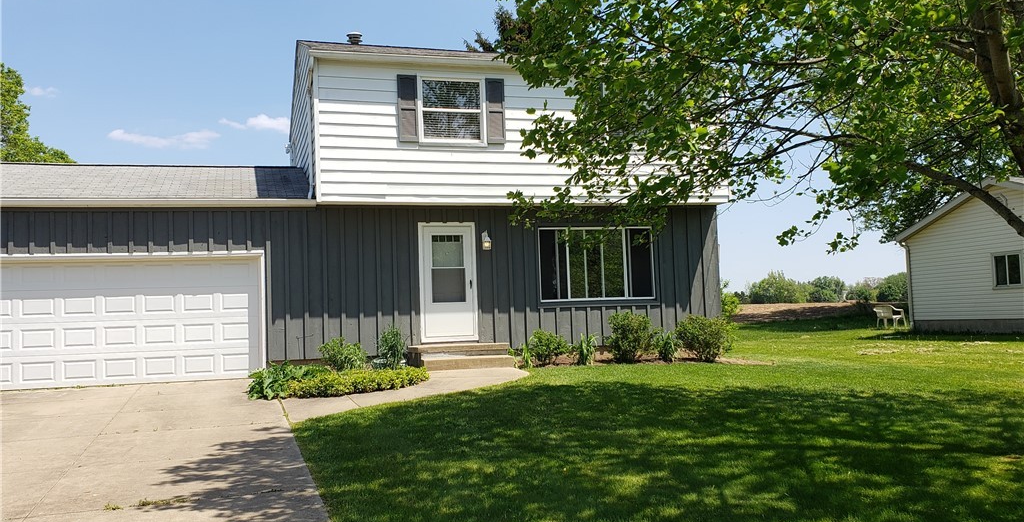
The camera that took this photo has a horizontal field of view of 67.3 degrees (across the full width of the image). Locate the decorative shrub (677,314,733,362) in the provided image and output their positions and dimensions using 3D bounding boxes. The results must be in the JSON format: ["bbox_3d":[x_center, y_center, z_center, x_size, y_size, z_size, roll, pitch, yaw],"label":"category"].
[{"bbox_3d":[3.585,1.454,14.250,1.060,0.880,0.950,-1,-4,-15],"label":"decorative shrub"}]

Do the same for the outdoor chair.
[{"bbox_3d":[12.271,1.780,25.000,0.720,0.790,0.640,-2,-4,-2],"label":"outdoor chair"}]

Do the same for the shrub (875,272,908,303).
[{"bbox_3d":[32.567,2.274,66.000,3.200,2.800,2.900,-4,-4,26],"label":"shrub"}]

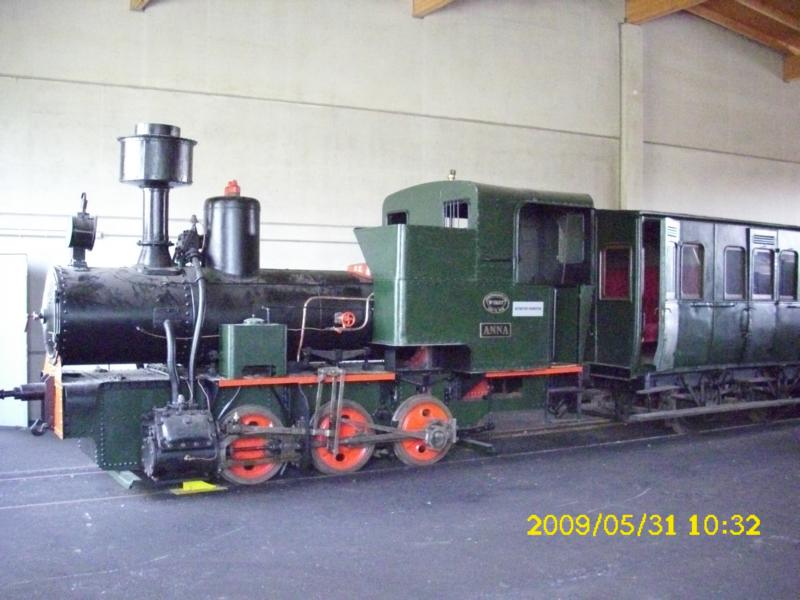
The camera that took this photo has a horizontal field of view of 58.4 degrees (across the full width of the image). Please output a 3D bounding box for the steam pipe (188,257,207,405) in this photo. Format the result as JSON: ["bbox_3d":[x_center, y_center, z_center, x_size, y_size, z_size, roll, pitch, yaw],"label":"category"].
[{"bbox_3d":[-1.800,0.253,6.370,0.160,1.300,0.360,0,0,-27],"label":"steam pipe"}]

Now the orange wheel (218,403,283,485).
[{"bbox_3d":[-1.338,1.311,6.500,0.700,0.720,0.130,0,0,-27],"label":"orange wheel"}]

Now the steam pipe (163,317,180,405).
[{"bbox_3d":[-1.955,0.526,6.130,0.130,0.740,0.160,0,0,-27],"label":"steam pipe"}]

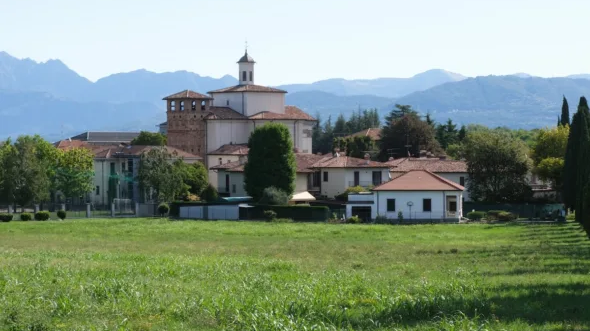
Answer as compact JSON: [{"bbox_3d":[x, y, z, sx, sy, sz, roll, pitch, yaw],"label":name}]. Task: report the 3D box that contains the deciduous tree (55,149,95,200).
[{"bbox_3d":[-30.355,1.871,212.110,5.500,8.700,5.500,0,1,0],"label":"deciduous tree"}]

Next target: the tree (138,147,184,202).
[{"bbox_3d":[-18.031,2.248,208.000,6.200,9.200,6.000,0,0,0],"label":"tree"}]

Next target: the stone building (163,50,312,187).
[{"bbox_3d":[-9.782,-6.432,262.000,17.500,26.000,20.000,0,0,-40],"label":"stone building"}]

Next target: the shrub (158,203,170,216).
[{"bbox_3d":[-16.817,5.725,198.019,1.500,1.500,1.500,0,1,0],"label":"shrub"}]

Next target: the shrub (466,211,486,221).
[{"bbox_3d":[22.393,6.317,190.000,2.450,1.250,2.000,0,0,0],"label":"shrub"}]

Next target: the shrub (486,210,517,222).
[{"bbox_3d":[25.745,6.248,192.018,3.600,1.400,2.200,0,1,0],"label":"shrub"}]

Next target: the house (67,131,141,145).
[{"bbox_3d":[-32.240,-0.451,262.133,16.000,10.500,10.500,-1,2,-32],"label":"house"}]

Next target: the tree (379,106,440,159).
[{"bbox_3d":[18.383,-2.141,243.184,9.600,14.500,9.600,0,1,0],"label":"tree"}]

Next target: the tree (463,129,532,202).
[{"bbox_3d":[28.403,0.957,216.000,9.800,11.700,9.200,0,0,0],"label":"tree"}]

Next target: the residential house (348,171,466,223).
[{"bbox_3d":[13.720,3.745,189.500,13.200,6.400,9.000,0,0,9],"label":"residential house"}]

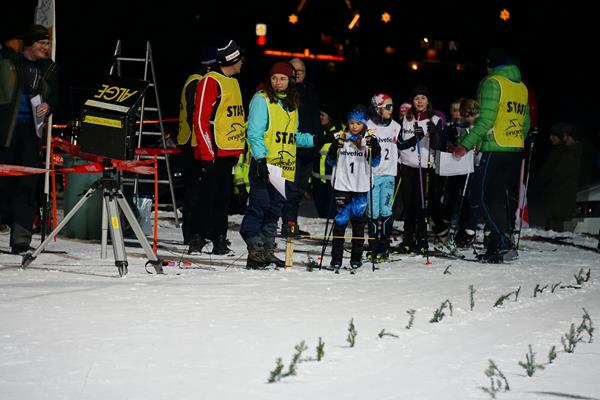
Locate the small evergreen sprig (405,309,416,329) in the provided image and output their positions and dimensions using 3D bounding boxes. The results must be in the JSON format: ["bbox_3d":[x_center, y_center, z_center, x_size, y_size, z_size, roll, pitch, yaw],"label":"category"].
[{"bbox_3d":[0.710,0.768,26.900,0.075,0.130,0.075,1,2,0],"label":"small evergreen sprig"}]

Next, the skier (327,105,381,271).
[{"bbox_3d":[0.449,-0.105,35.000,0.460,1.370,0.420,1,2,3],"label":"skier"}]

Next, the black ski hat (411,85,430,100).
[{"bbox_3d":[1.067,-0.952,36.900,0.185,0.145,0.210,1,1,6],"label":"black ski hat"}]

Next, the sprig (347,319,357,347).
[{"bbox_3d":[0.315,0.804,25.200,0.062,0.172,0.062,1,2,0],"label":"sprig"}]

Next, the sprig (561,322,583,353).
[{"bbox_3d":[1.551,0.785,23.800,0.126,0.172,0.110,0,2,0],"label":"sprig"}]

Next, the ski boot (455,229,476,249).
[{"bbox_3d":[1.561,0.368,39.300,0.110,0.190,0.260,1,2,24],"label":"ski boot"}]

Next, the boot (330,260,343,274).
[{"bbox_3d":[0.301,0.553,34.400,0.100,0.140,0.250,1,1,-5],"label":"boot"}]

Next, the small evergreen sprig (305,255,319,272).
[{"bbox_3d":[0.094,0.518,34.000,0.115,0.150,0.100,1,1,0],"label":"small evergreen sprig"}]

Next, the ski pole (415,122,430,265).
[{"bbox_3d":[1.070,-0.057,36.300,0.080,1.250,0.100,-4,-14,0],"label":"ski pole"}]

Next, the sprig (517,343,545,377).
[{"bbox_3d":[1.217,0.844,21.900,0.137,0.170,0.120,0,2,0],"label":"sprig"}]

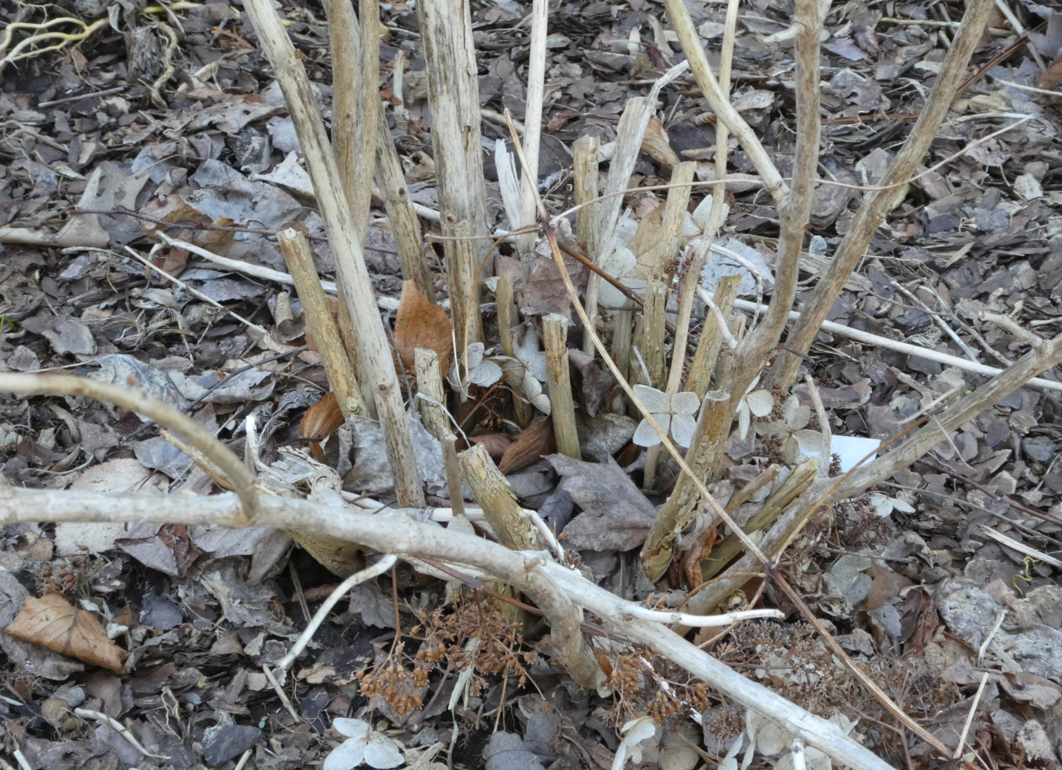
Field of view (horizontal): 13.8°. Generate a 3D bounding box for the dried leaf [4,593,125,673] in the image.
[{"bbox_3d":[-0.174,0.093,1.640,0.048,0.015,0.033,15,33,24],"label":"dried leaf"}]

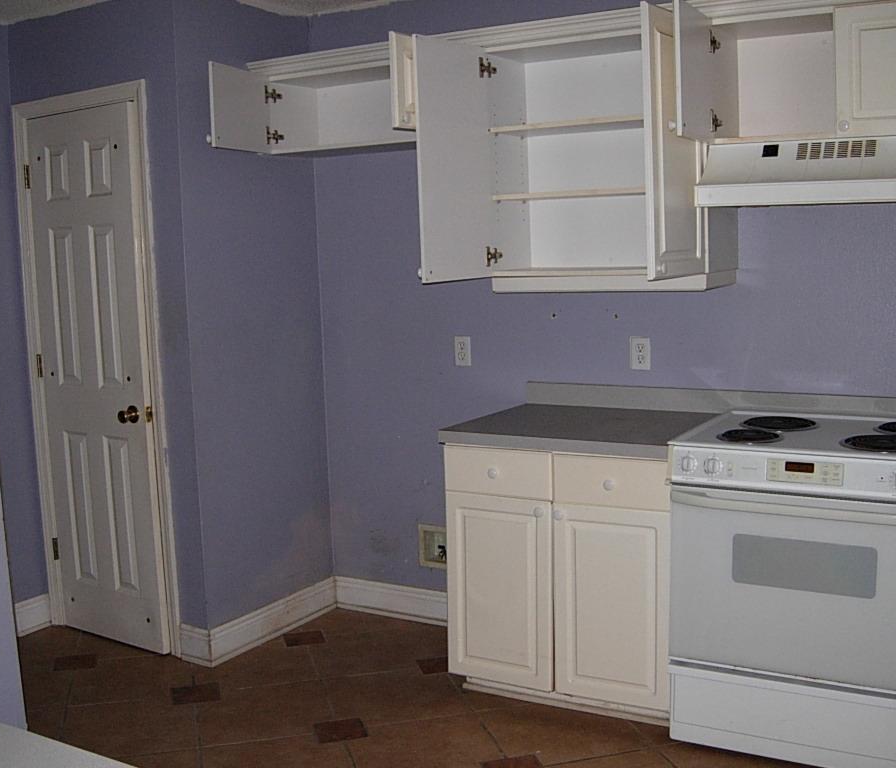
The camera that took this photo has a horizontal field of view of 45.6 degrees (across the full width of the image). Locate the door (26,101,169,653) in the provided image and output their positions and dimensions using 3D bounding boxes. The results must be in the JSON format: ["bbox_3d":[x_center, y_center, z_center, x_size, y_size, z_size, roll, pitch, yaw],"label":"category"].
[{"bbox_3d":[-1.344,-0.004,4.089,0.627,2.035,0.037,3,8,36],"label":"door"}]

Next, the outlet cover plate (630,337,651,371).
[{"bbox_3d":[0.680,-0.106,3.752,0.071,0.115,0.007,2,8,30],"label":"outlet cover plate"}]

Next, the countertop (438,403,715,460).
[{"bbox_3d":[0.469,0.146,3.529,0.762,0.042,0.662,2,8,30],"label":"countertop"}]

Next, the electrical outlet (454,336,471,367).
[{"bbox_3d":[0.060,-0.125,4.117,0.071,0.115,0.007,2,8,30],"label":"electrical outlet"}]

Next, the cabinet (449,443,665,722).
[{"bbox_3d":[0.489,0.600,3.596,0.765,0.874,0.632,2,8,30],"label":"cabinet"}]

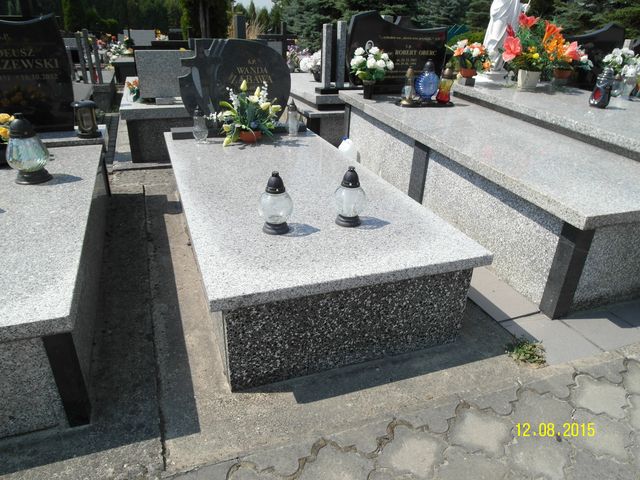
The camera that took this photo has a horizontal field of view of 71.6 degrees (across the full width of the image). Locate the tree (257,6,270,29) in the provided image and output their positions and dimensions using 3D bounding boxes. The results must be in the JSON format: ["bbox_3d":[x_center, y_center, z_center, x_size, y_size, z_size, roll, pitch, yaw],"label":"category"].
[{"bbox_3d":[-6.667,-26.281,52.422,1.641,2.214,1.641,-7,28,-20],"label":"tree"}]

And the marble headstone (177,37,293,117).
[{"bbox_3d":[-0.585,-1.097,3.128,0.803,0.594,0.121,-8,28,-19],"label":"marble headstone"}]

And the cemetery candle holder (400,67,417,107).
[{"bbox_3d":[0.785,-1.365,3.920,0.125,0.306,0.125,-7,28,-20],"label":"cemetery candle holder"}]

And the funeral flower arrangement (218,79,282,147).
[{"bbox_3d":[-0.469,-0.872,3.014,0.418,0.418,0.319,-8,28,-19],"label":"funeral flower arrangement"}]

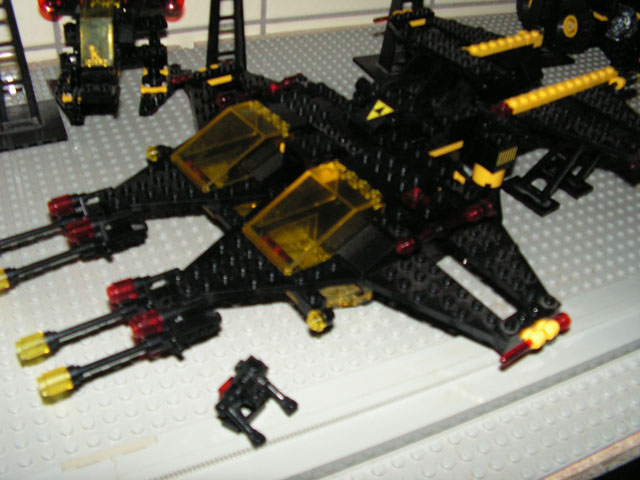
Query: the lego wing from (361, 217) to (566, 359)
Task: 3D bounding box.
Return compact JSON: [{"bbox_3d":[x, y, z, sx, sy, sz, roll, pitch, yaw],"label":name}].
[{"bbox_3d":[0.066,0.017,0.273,0.077,0.007,0.061,-22,49,-31],"label":"lego wing"}]

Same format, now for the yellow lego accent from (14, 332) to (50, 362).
[{"bbox_3d":[-0.102,0.038,0.238,0.009,0.008,0.008,-22,49,-31],"label":"yellow lego accent"}]

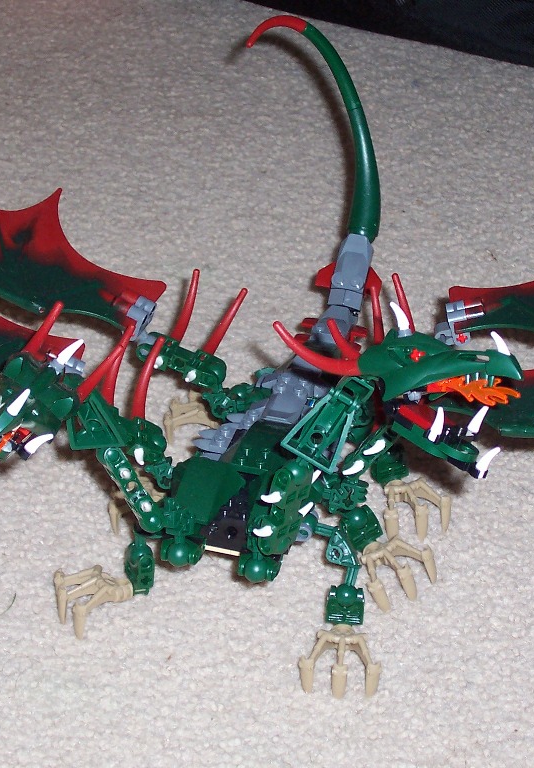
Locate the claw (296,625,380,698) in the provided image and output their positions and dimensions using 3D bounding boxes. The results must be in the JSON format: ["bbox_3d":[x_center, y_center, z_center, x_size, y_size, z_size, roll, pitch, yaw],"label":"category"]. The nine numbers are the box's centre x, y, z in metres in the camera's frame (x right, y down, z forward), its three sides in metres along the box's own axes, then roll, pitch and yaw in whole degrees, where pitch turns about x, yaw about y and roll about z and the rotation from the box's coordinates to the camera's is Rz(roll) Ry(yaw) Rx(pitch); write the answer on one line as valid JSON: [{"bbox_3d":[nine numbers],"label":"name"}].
[{"bbox_3d":[0.029,0.106,0.820,0.032,0.019,0.033,3,35,6],"label":"claw"}]

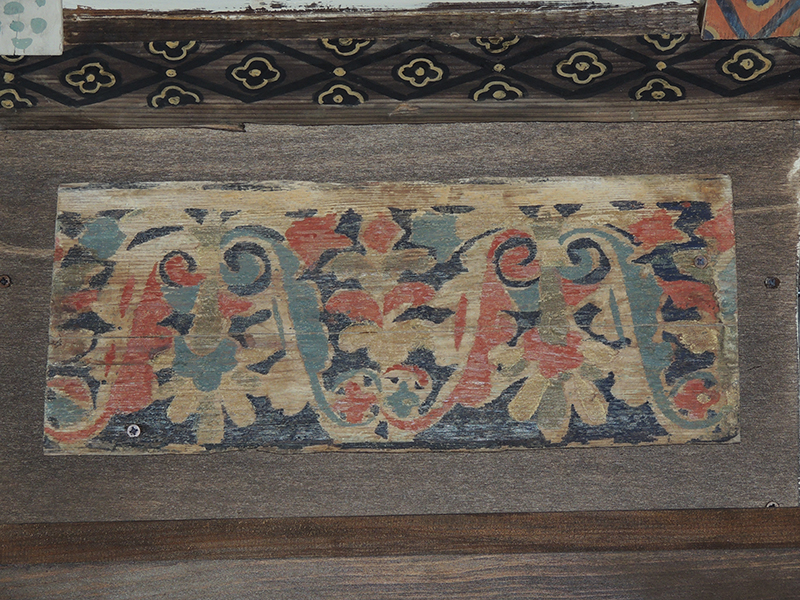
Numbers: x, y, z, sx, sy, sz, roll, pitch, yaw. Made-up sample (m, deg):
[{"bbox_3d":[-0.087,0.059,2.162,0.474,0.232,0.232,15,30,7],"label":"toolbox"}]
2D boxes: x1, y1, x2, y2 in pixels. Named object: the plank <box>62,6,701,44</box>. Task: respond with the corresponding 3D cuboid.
[{"bbox_3d":[-0.011,-0.168,3.259,0.399,0.021,0.020,-1,-22,0],"label":"plank"}]

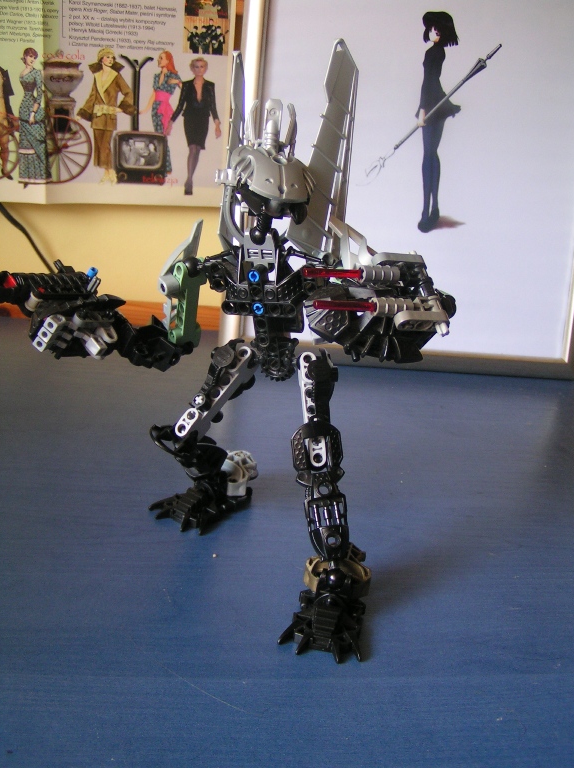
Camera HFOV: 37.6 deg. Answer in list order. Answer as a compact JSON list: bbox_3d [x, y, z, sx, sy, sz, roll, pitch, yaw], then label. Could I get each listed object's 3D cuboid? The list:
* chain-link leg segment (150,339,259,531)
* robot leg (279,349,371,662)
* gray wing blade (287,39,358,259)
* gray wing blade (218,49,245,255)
[{"bbox_3d":[-0.043,0.023,0.440,0.056,0.108,0.084,17,26,28],"label":"chain-link leg segment"},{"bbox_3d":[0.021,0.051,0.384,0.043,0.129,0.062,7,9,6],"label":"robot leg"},{"bbox_3d":[0.022,-0.118,0.423,0.008,0.112,0.048,1,-13,34],"label":"gray wing blade"},{"bbox_3d":[-0.028,-0.118,0.442,0.008,0.108,0.040,3,-11,13],"label":"gray wing blade"}]

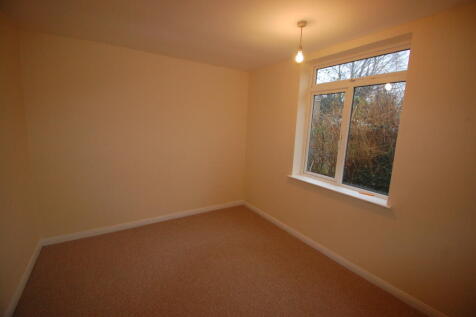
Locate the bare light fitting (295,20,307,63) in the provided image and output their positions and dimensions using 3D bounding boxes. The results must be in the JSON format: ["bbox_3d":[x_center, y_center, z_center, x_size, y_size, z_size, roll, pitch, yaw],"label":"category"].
[{"bbox_3d":[0.562,-1.045,1.785,0.086,0.340,0.086,5,9,17],"label":"bare light fitting"}]

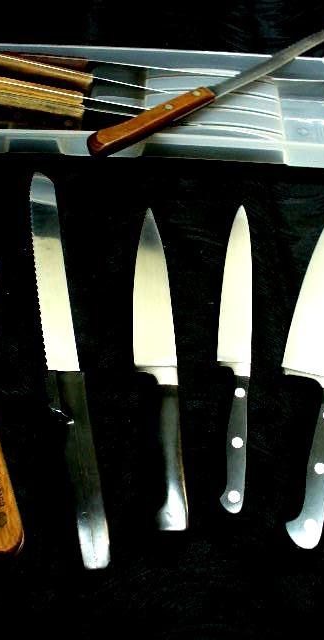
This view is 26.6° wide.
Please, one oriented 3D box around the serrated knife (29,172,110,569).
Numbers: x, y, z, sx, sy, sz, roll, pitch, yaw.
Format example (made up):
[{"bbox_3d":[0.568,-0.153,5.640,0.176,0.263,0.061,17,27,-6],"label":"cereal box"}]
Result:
[{"bbox_3d":[-0.077,0.010,0.504,0.027,0.022,0.345,-8,56,-8],"label":"serrated knife"}]

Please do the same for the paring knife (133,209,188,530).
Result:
[{"bbox_3d":[-0.005,0.018,0.504,0.032,0.020,0.276,-1,55,-3],"label":"paring knife"}]

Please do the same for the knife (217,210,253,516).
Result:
[{"bbox_3d":[0.055,0.012,0.513,0.025,0.017,0.273,6,55,2],"label":"knife"}]

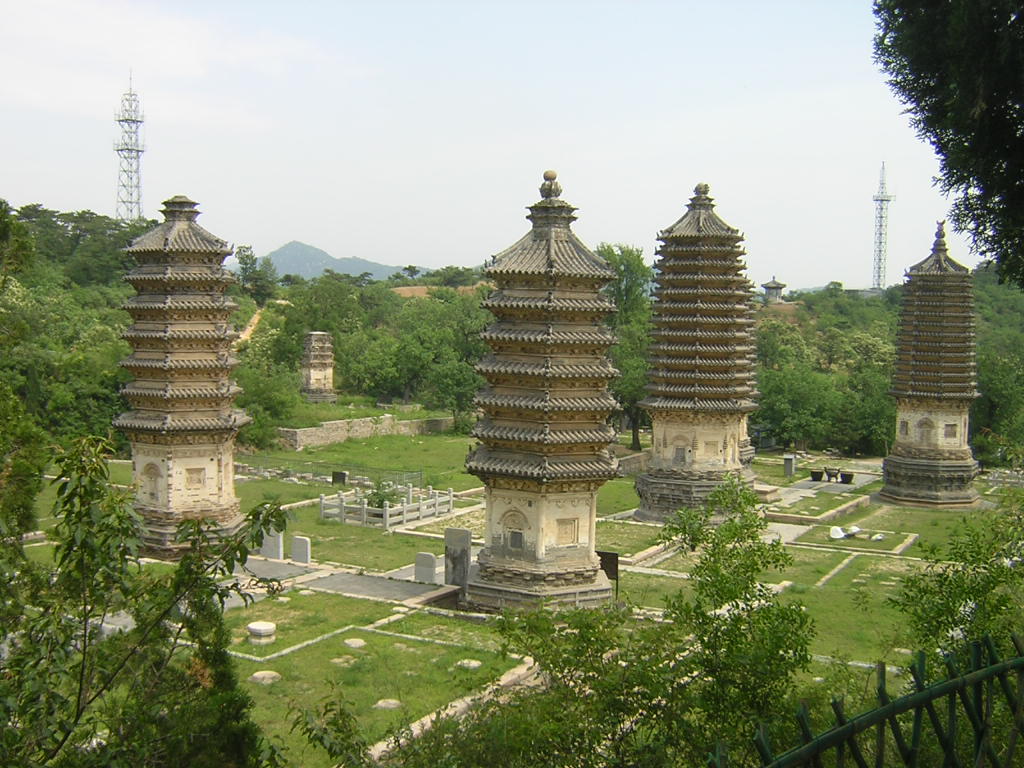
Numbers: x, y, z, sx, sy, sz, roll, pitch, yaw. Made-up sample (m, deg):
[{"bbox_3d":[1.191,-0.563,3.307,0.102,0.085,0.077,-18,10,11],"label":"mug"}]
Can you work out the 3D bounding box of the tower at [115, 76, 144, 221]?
[{"bbox_3d":[-71.838,-43.760,200.000,5.400,29.111,5.400,1,3,-6],"label":"tower"}]

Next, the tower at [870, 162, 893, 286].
[{"bbox_3d":[99.157,-41.750,285.000,5.600,35.060,5.200,2,3,22],"label":"tower"}]

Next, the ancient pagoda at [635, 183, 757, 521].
[{"bbox_3d":[9.791,-1.928,55.697,5.732,16.991,5.732,2,3,29],"label":"ancient pagoda"}]

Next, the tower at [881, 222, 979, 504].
[{"bbox_3d":[24.572,-1.431,61.711,5.225,15.880,5.225,2,3,29],"label":"tower"}]

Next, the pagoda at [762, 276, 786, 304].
[{"bbox_3d":[54.024,-19.316,220.000,5.200,5.785,5.000,2,3,29],"label":"pagoda"}]

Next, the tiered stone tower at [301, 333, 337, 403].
[{"bbox_3d":[-17.626,-1.503,97.000,3.100,6.558,3.000,2,3,29],"label":"tiered stone tower"}]

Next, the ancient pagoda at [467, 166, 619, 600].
[{"bbox_3d":[1.113,0.101,35.962,5.643,14.505,4.887,2,3,29],"label":"ancient pagoda"}]

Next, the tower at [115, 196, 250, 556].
[{"bbox_3d":[-13.640,-0.528,44.366,5.655,14.548,4.897,2,3,29],"label":"tower"}]

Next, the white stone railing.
[{"bbox_3d":[-6.067,5.853,52.393,4.248,1.283,5.752,2,3,29],"label":"white stone railing"}]

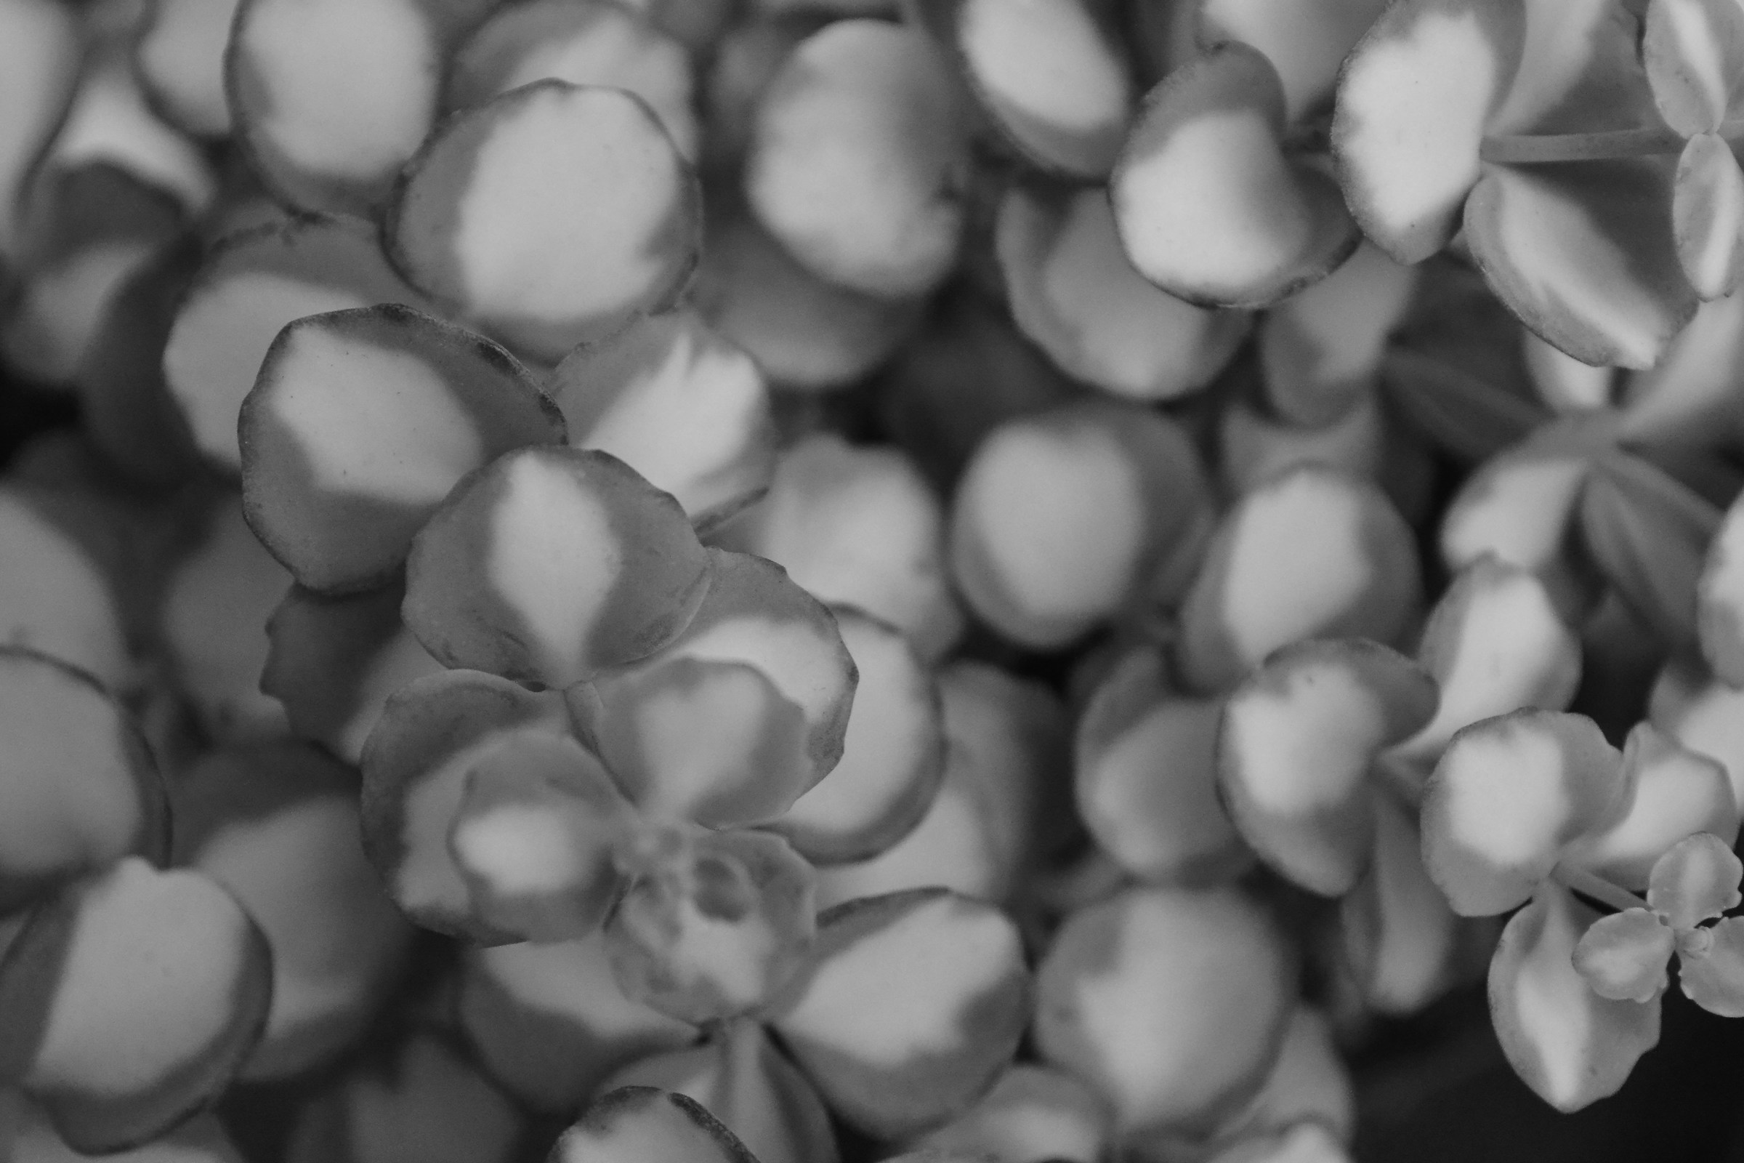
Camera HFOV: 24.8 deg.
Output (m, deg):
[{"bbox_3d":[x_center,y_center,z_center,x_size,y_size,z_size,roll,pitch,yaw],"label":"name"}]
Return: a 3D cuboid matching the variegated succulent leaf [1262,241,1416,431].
[{"bbox_3d":[0.037,-0.020,0.320,0.014,0.017,0.004,28,20,10],"label":"variegated succulent leaf"}]

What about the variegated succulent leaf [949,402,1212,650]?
[{"bbox_3d":[0.018,-0.005,0.339,0.022,0.006,0.022,0,79,9],"label":"variegated succulent leaf"}]

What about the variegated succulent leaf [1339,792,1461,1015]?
[{"bbox_3d":[0.042,0.025,0.314,0.011,0.018,0.005,-16,19,-22],"label":"variegated succulent leaf"}]

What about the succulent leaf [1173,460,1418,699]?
[{"bbox_3d":[0.035,0.000,0.330,0.020,0.006,0.020,0,79,6],"label":"succulent leaf"}]

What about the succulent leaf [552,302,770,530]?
[{"bbox_3d":[-0.016,-0.012,0.309,0.018,0.005,0.018,-41,91,-18],"label":"succulent leaf"}]

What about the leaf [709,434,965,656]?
[{"bbox_3d":[-0.003,-0.003,0.318,0.019,0.005,0.020,45,80,2],"label":"leaf"}]

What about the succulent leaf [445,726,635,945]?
[{"bbox_3d":[-0.025,0.019,0.294,0.015,0.005,0.016,-2,90,11],"label":"succulent leaf"}]

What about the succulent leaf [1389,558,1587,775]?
[{"bbox_3d":[0.047,0.007,0.308,0.013,0.004,0.020,34,73,-10],"label":"succulent leaf"}]

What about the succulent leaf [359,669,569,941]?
[{"bbox_3d":[-0.029,0.016,0.288,0.018,0.021,0.005,35,14,0],"label":"succulent leaf"}]

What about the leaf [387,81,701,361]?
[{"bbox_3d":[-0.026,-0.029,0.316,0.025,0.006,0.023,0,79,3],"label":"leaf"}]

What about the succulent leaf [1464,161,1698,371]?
[{"bbox_3d":[0.054,-0.024,0.302,0.020,0.015,0.006,49,17,-7],"label":"succulent leaf"}]

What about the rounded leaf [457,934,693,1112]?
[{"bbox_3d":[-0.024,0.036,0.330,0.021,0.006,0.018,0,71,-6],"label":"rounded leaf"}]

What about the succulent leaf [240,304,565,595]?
[{"bbox_3d":[-0.034,-0.010,0.290,0.024,0.005,0.022,27,90,11],"label":"succulent leaf"}]

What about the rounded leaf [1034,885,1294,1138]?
[{"bbox_3d":[0.023,0.034,0.318,0.021,0.022,0.005,37,11,0],"label":"rounded leaf"}]

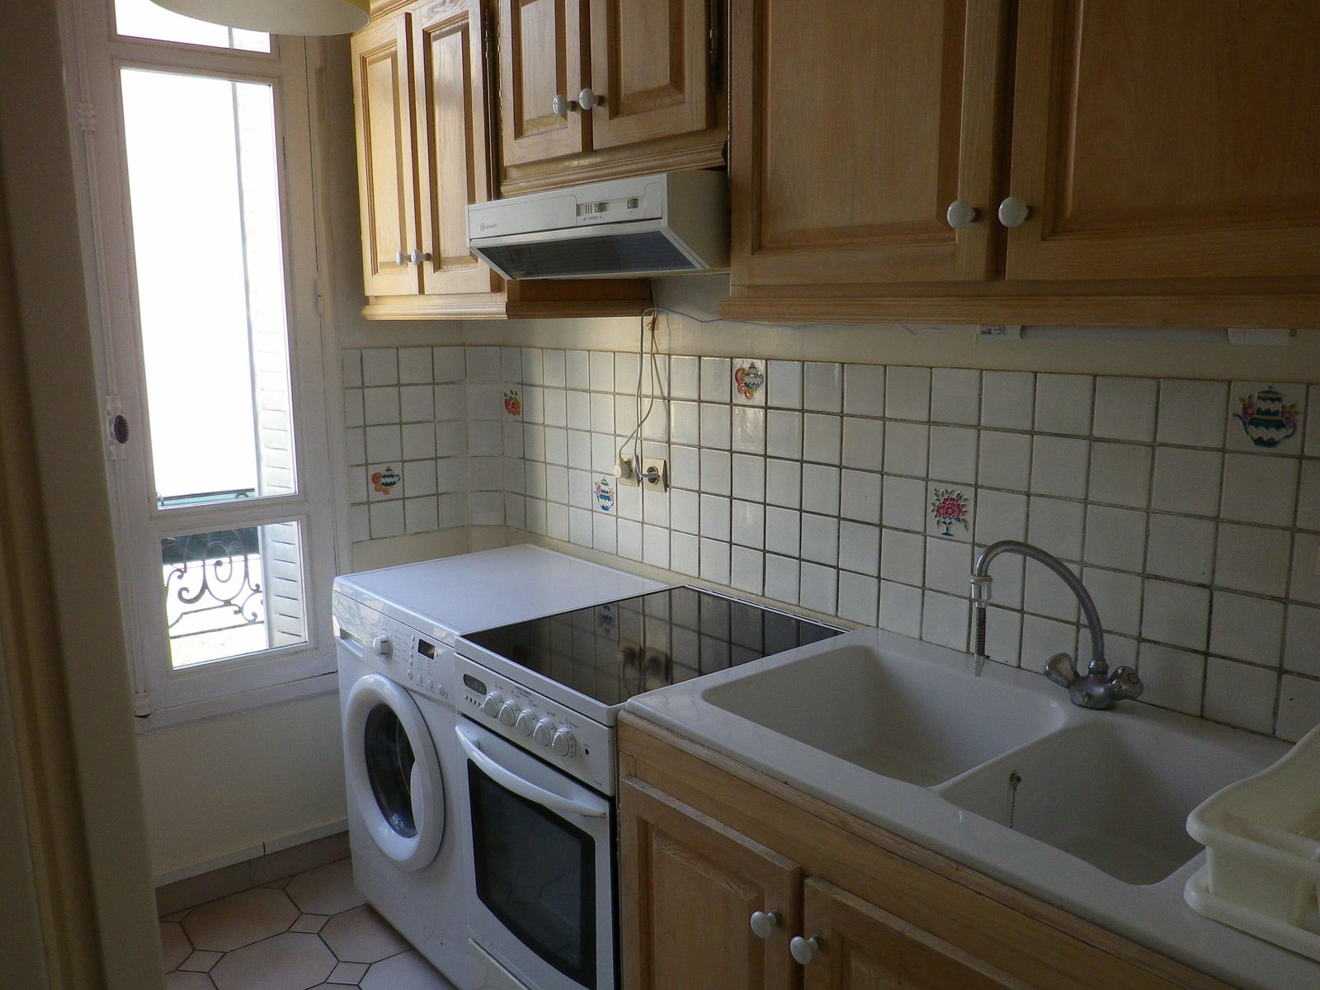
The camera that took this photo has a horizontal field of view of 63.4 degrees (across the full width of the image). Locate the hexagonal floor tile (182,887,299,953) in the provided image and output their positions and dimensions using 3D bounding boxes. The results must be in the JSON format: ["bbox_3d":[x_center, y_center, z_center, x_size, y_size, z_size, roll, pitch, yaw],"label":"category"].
[{"bbox_3d":[-1.035,1.052,2.643,0.248,0.010,0.248,-8,13,-36],"label":"hexagonal floor tile"}]

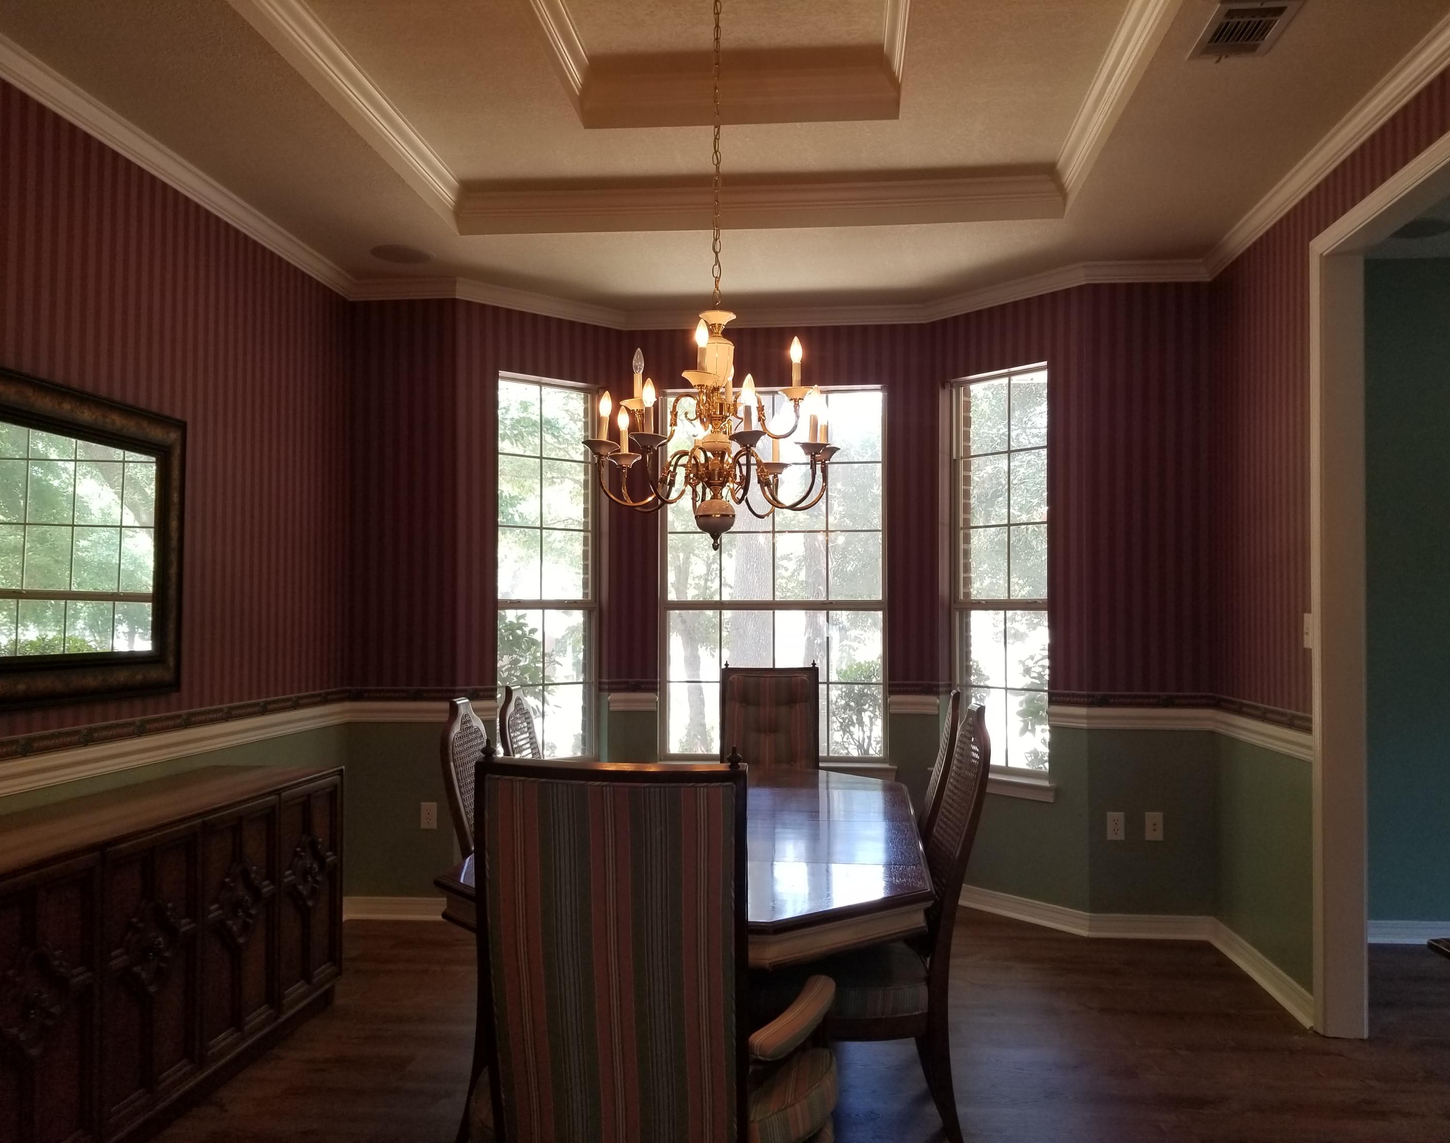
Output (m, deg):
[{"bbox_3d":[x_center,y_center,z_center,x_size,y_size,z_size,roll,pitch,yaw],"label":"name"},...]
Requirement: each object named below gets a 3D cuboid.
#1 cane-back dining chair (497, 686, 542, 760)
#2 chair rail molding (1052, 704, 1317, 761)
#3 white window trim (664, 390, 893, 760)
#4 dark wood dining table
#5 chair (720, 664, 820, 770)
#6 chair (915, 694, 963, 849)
[{"bbox_3d":[-0.348,0.890,3.486,0.600,1.070,0.500,0,-2,6],"label":"cane-back dining chair"},{"bbox_3d":[1.606,0.583,4.207,0.625,0.090,1.120,0,-2,6],"label":"chair rail molding"},{"bbox_3d":[0.225,0.011,5.439,1.080,1.790,0.110,0,-2,6],"label":"white window trim"},{"bbox_3d":[-0.008,1.035,3.043,1.020,0.755,2.040,0,-2,6],"label":"dark wood dining table"},{"bbox_3d":[0.148,0.908,4.339,0.620,1.100,0.660,0,-2,6],"label":"chair"},{"bbox_3d":[0.401,0.911,3.459,0.620,1.105,0.510,0,-2,7],"label":"chair"}]

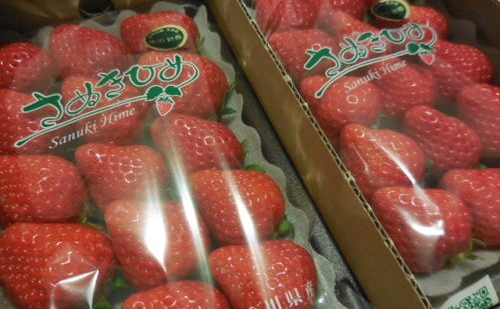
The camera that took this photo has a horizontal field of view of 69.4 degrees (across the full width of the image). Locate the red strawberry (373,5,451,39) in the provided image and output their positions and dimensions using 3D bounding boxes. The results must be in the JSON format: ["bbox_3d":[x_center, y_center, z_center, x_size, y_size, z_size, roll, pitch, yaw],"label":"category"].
[{"bbox_3d":[0.100,-0.075,0.225,0.040,0.033,0.036,15,54,6],"label":"red strawberry"}]

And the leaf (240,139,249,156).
[{"bbox_3d":[-0.003,-0.004,0.188,0.005,0.003,0.009,0,59,-4],"label":"leaf"}]

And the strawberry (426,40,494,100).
[{"bbox_3d":[0.123,-0.050,0.214,0.042,0.035,0.035,17,55,-28],"label":"strawberry"}]

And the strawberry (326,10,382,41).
[{"bbox_3d":[0.065,-0.070,0.218,0.038,0.032,0.034,40,60,22],"label":"strawberry"}]

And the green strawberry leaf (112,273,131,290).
[{"bbox_3d":[-0.054,0.053,0.151,0.008,0.004,0.006,0,59,-4],"label":"green strawberry leaf"}]

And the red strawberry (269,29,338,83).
[{"bbox_3d":[0.030,-0.052,0.202,0.039,0.032,0.035,31,57,16],"label":"red strawberry"}]

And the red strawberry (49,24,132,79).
[{"bbox_3d":[-0.089,-0.056,0.204,0.043,0.034,0.034,17,55,-28],"label":"red strawberry"}]

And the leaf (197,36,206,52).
[{"bbox_3d":[-0.028,-0.064,0.208,0.006,0.009,0.006,-15,57,-15],"label":"leaf"}]

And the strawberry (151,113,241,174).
[{"bbox_3d":[-0.025,-0.003,0.177,0.045,0.034,0.034,17,55,-28],"label":"strawberry"}]

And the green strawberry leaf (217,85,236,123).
[{"bbox_3d":[-0.012,-0.026,0.181,0.010,0.012,0.017,-15,57,-15],"label":"green strawberry leaf"}]

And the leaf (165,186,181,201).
[{"bbox_3d":[-0.037,0.019,0.173,0.008,0.004,0.007,0,59,-4],"label":"leaf"}]

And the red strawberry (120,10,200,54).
[{"bbox_3d":[-0.052,-0.066,0.212,0.045,0.035,0.035,17,55,-28],"label":"red strawberry"}]

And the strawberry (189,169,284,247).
[{"bbox_3d":[-0.005,0.021,0.145,0.038,0.031,0.031,23,55,11],"label":"strawberry"}]

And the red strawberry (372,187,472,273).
[{"bbox_3d":[0.077,0.034,0.162,0.045,0.038,0.038,17,55,-28],"label":"red strawberry"}]

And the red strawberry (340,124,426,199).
[{"bbox_3d":[0.060,0.004,0.164,0.039,0.032,0.035,34,58,19],"label":"red strawberry"}]

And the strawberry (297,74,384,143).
[{"bbox_3d":[0.048,-0.023,0.194,0.046,0.038,0.038,17,55,-28],"label":"strawberry"}]

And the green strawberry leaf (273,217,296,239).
[{"bbox_3d":[0.015,0.034,0.167,0.011,0.005,0.010,0,59,-4],"label":"green strawberry leaf"}]

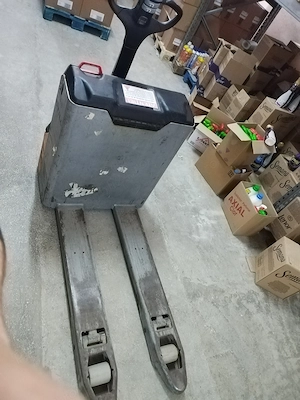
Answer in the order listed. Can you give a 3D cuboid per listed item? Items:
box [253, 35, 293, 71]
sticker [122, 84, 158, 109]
[{"bbox_3d":[1.421,-1.700,3.531,0.295,0.290,0.245,7,50,-26],"label":"box"},{"bbox_3d":[-0.044,-0.516,1.505,0.188,0.004,0.112,1,67,-30],"label":"sticker"}]

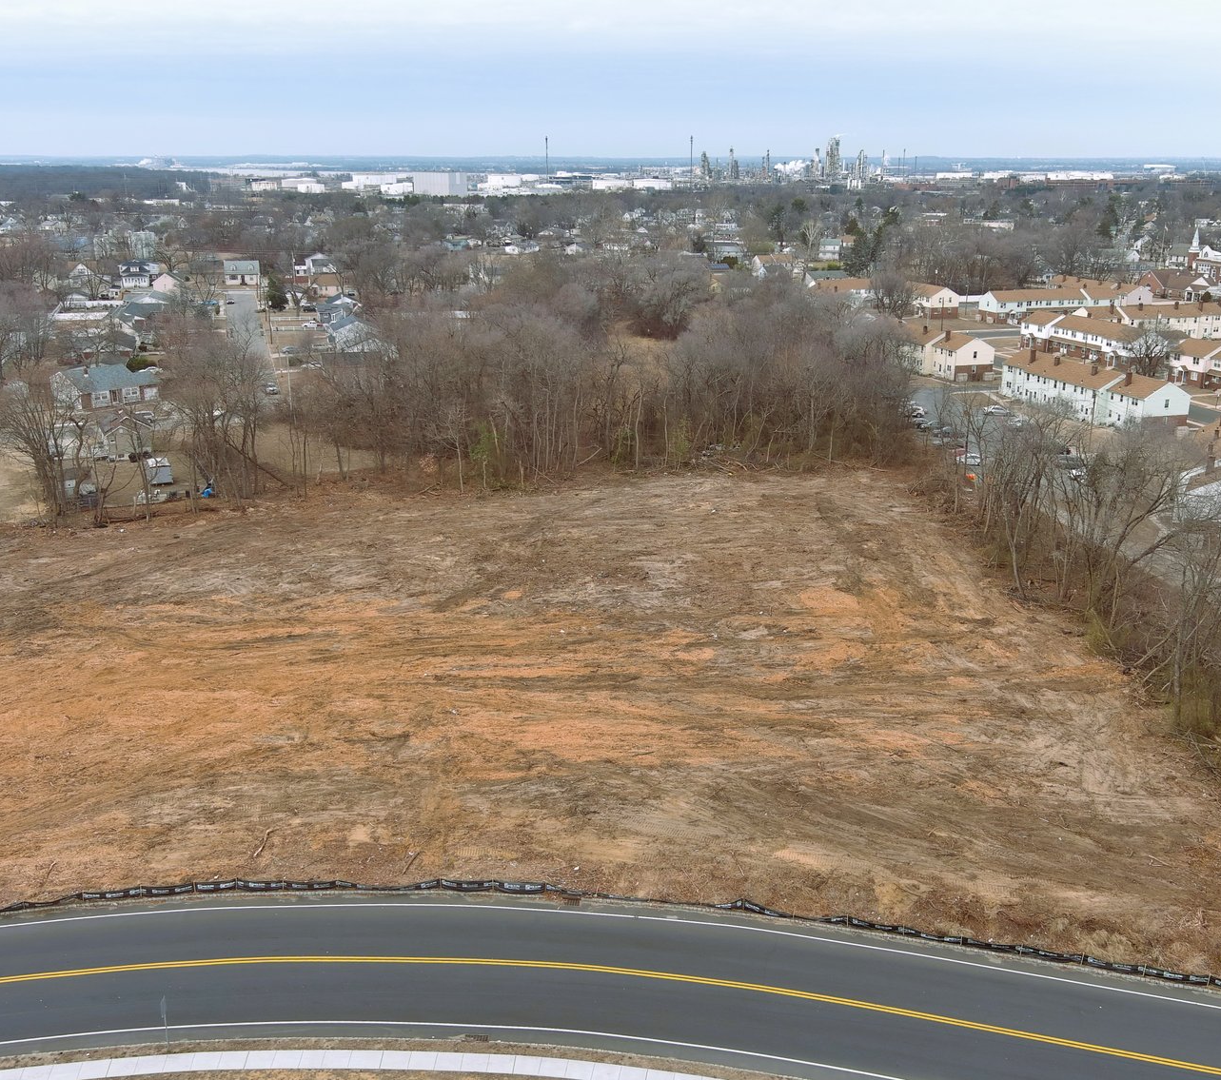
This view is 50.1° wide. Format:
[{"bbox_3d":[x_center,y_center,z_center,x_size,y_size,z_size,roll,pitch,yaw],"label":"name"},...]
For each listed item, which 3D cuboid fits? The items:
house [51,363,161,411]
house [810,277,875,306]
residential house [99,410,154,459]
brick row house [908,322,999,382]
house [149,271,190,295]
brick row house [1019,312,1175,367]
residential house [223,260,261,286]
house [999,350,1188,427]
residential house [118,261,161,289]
[{"bbox_3d":[-82.670,-25.450,213.900,13.840,5.500,11.000,-16,23,-43],"label":"house"},{"bbox_3d":[67.570,-70.800,376.680,24.000,8.300,9.500,-5,17,-17],"label":"house"},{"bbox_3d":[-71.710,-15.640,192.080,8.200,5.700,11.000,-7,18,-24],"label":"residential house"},{"bbox_3d":[60.650,-35.720,244.410,10.100,7.840,25.060,-6,17,-18],"label":"brick row house"},{"bbox_3d":[-144.870,-85.210,429.140,9.500,5.600,12.000,-4,17,-13],"label":"house"},{"bbox_3d":[104.570,-43.890,284.940,9.500,8.400,39.500,-5,17,-17],"label":"brick row house"},{"bbox_3d":[-114.020,-82.850,404.360,10.200,7.200,8.800,-3,17,-11],"label":"residential house"},{"bbox_3d":[75.710,-24.200,205.590,10.000,7.840,35.740,-4,17,-14],"label":"house"},{"bbox_3d":[-143.990,-81.450,398.230,10.800,8.000,10.800,-5,17,-15],"label":"residential house"}]

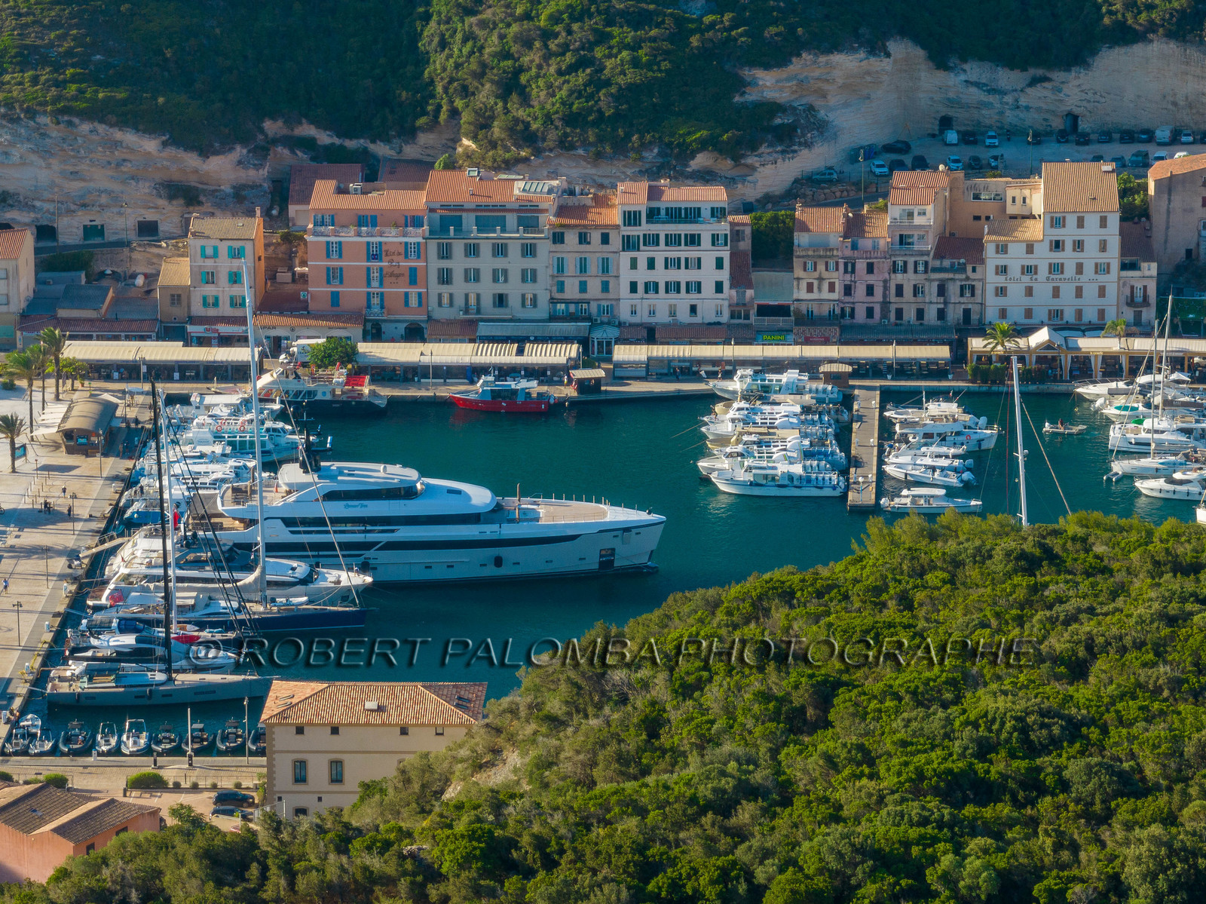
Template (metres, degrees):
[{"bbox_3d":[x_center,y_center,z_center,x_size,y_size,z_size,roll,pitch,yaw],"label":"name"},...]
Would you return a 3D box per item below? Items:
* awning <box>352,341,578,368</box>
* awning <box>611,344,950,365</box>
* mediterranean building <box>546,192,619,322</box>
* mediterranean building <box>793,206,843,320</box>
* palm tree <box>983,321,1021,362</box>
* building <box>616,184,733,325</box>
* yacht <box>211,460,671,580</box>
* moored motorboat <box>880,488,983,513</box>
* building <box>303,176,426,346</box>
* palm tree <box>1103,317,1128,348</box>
[{"bbox_3d":[-16.410,-11.960,687.800,27.210,1.400,6.000,1,18,3],"label":"awning"},{"bbox_3d":[23.116,-12.793,730.713,43.934,1.376,5.000,0,17,0],"label":"awning"},{"bbox_3d":[-2.170,-23.840,722.380,9.000,17.800,11.000,1,17,2],"label":"mediterranean building"},{"bbox_3d":[27.020,-23.160,702.610,6.050,14.300,10.000,1,18,3],"label":"mediterranean building"},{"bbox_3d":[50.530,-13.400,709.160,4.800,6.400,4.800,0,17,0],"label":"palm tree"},{"bbox_3d":[9.444,-25.747,744.542,14.474,20.800,11.000,0,17,1],"label":"building"},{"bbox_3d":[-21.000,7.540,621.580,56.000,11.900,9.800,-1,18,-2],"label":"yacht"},{"bbox_3d":[38.650,5.590,657.860,12.000,2.700,3.600,0,17,0],"label":"moored motorboat"},{"bbox_3d":[-29.140,-24.330,703.620,14.970,18.800,11.200,1,18,3],"label":"building"},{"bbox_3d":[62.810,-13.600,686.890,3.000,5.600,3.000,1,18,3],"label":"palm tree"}]

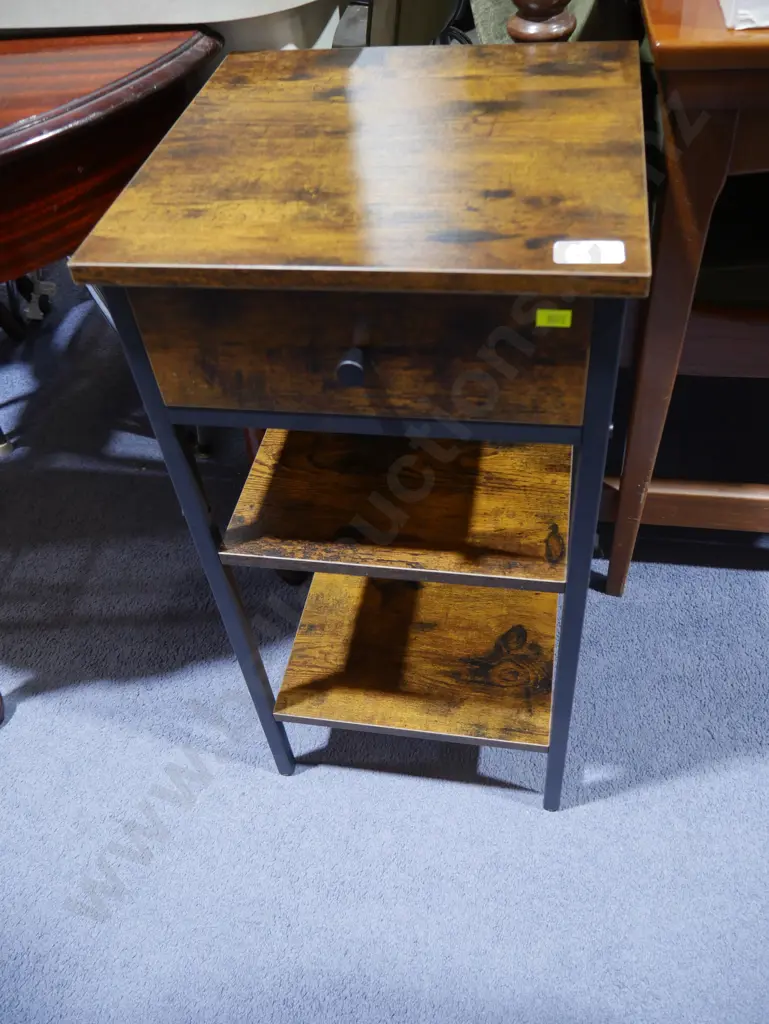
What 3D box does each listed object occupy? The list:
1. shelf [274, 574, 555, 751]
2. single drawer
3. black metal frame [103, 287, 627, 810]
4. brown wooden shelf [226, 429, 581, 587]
[{"bbox_3d":[0.058,0.116,1.035,0.304,0.016,0.355,4,47,11],"label":"shelf"},{"bbox_3d":[0.006,-0.189,0.583,0.270,0.095,0.296,4,47,11],"label":"single drawer"},{"bbox_3d":[0.035,-0.020,0.801,0.306,0.650,0.312,4,47,11],"label":"black metal frame"},{"bbox_3d":[0.033,-0.076,0.835,0.304,0.016,0.355,4,47,11],"label":"brown wooden shelf"}]

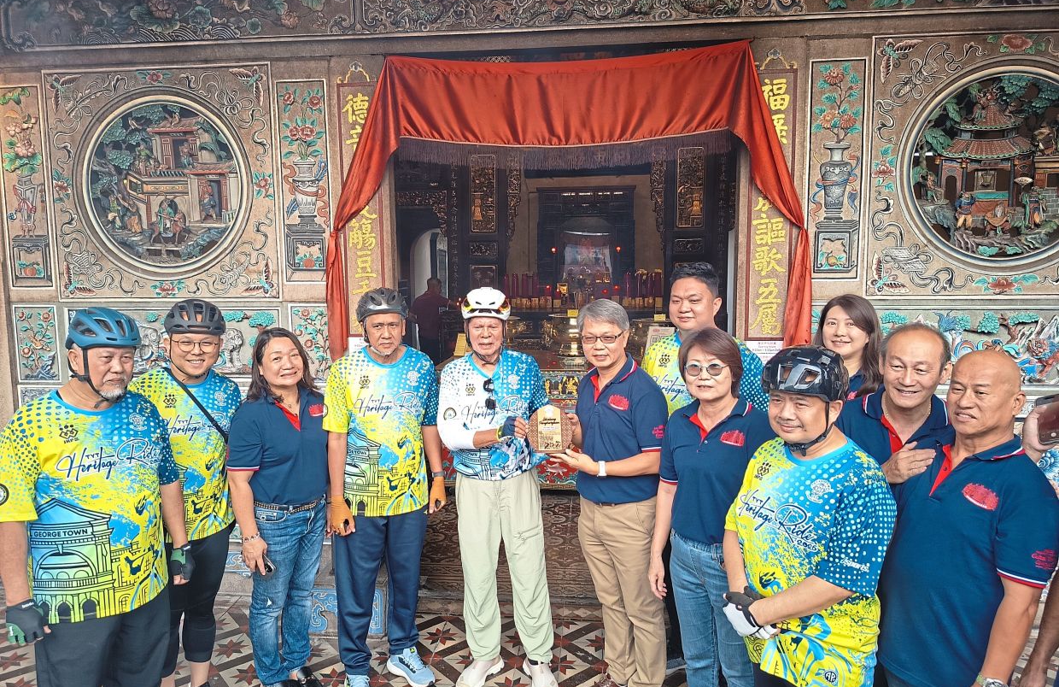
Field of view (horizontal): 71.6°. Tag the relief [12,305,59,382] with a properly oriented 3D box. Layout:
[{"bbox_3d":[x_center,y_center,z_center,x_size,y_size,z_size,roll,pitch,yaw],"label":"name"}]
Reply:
[{"bbox_3d":[-2.704,0.004,4.035,0.250,0.415,0.050,0,7,6],"label":"relief"}]

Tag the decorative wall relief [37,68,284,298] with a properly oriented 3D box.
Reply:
[{"bbox_3d":[-1.928,-0.824,3.852,1.255,1.210,0.120,0,7,6],"label":"decorative wall relief"}]

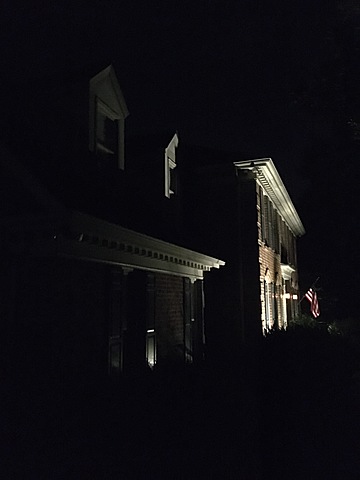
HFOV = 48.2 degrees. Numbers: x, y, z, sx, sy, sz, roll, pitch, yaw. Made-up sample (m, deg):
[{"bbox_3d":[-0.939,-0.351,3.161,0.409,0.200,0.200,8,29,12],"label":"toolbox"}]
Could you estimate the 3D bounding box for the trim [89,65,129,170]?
[{"bbox_3d":[-1.443,-2.045,6.678,0.750,1.706,1.232,-4,-9,21],"label":"trim"}]

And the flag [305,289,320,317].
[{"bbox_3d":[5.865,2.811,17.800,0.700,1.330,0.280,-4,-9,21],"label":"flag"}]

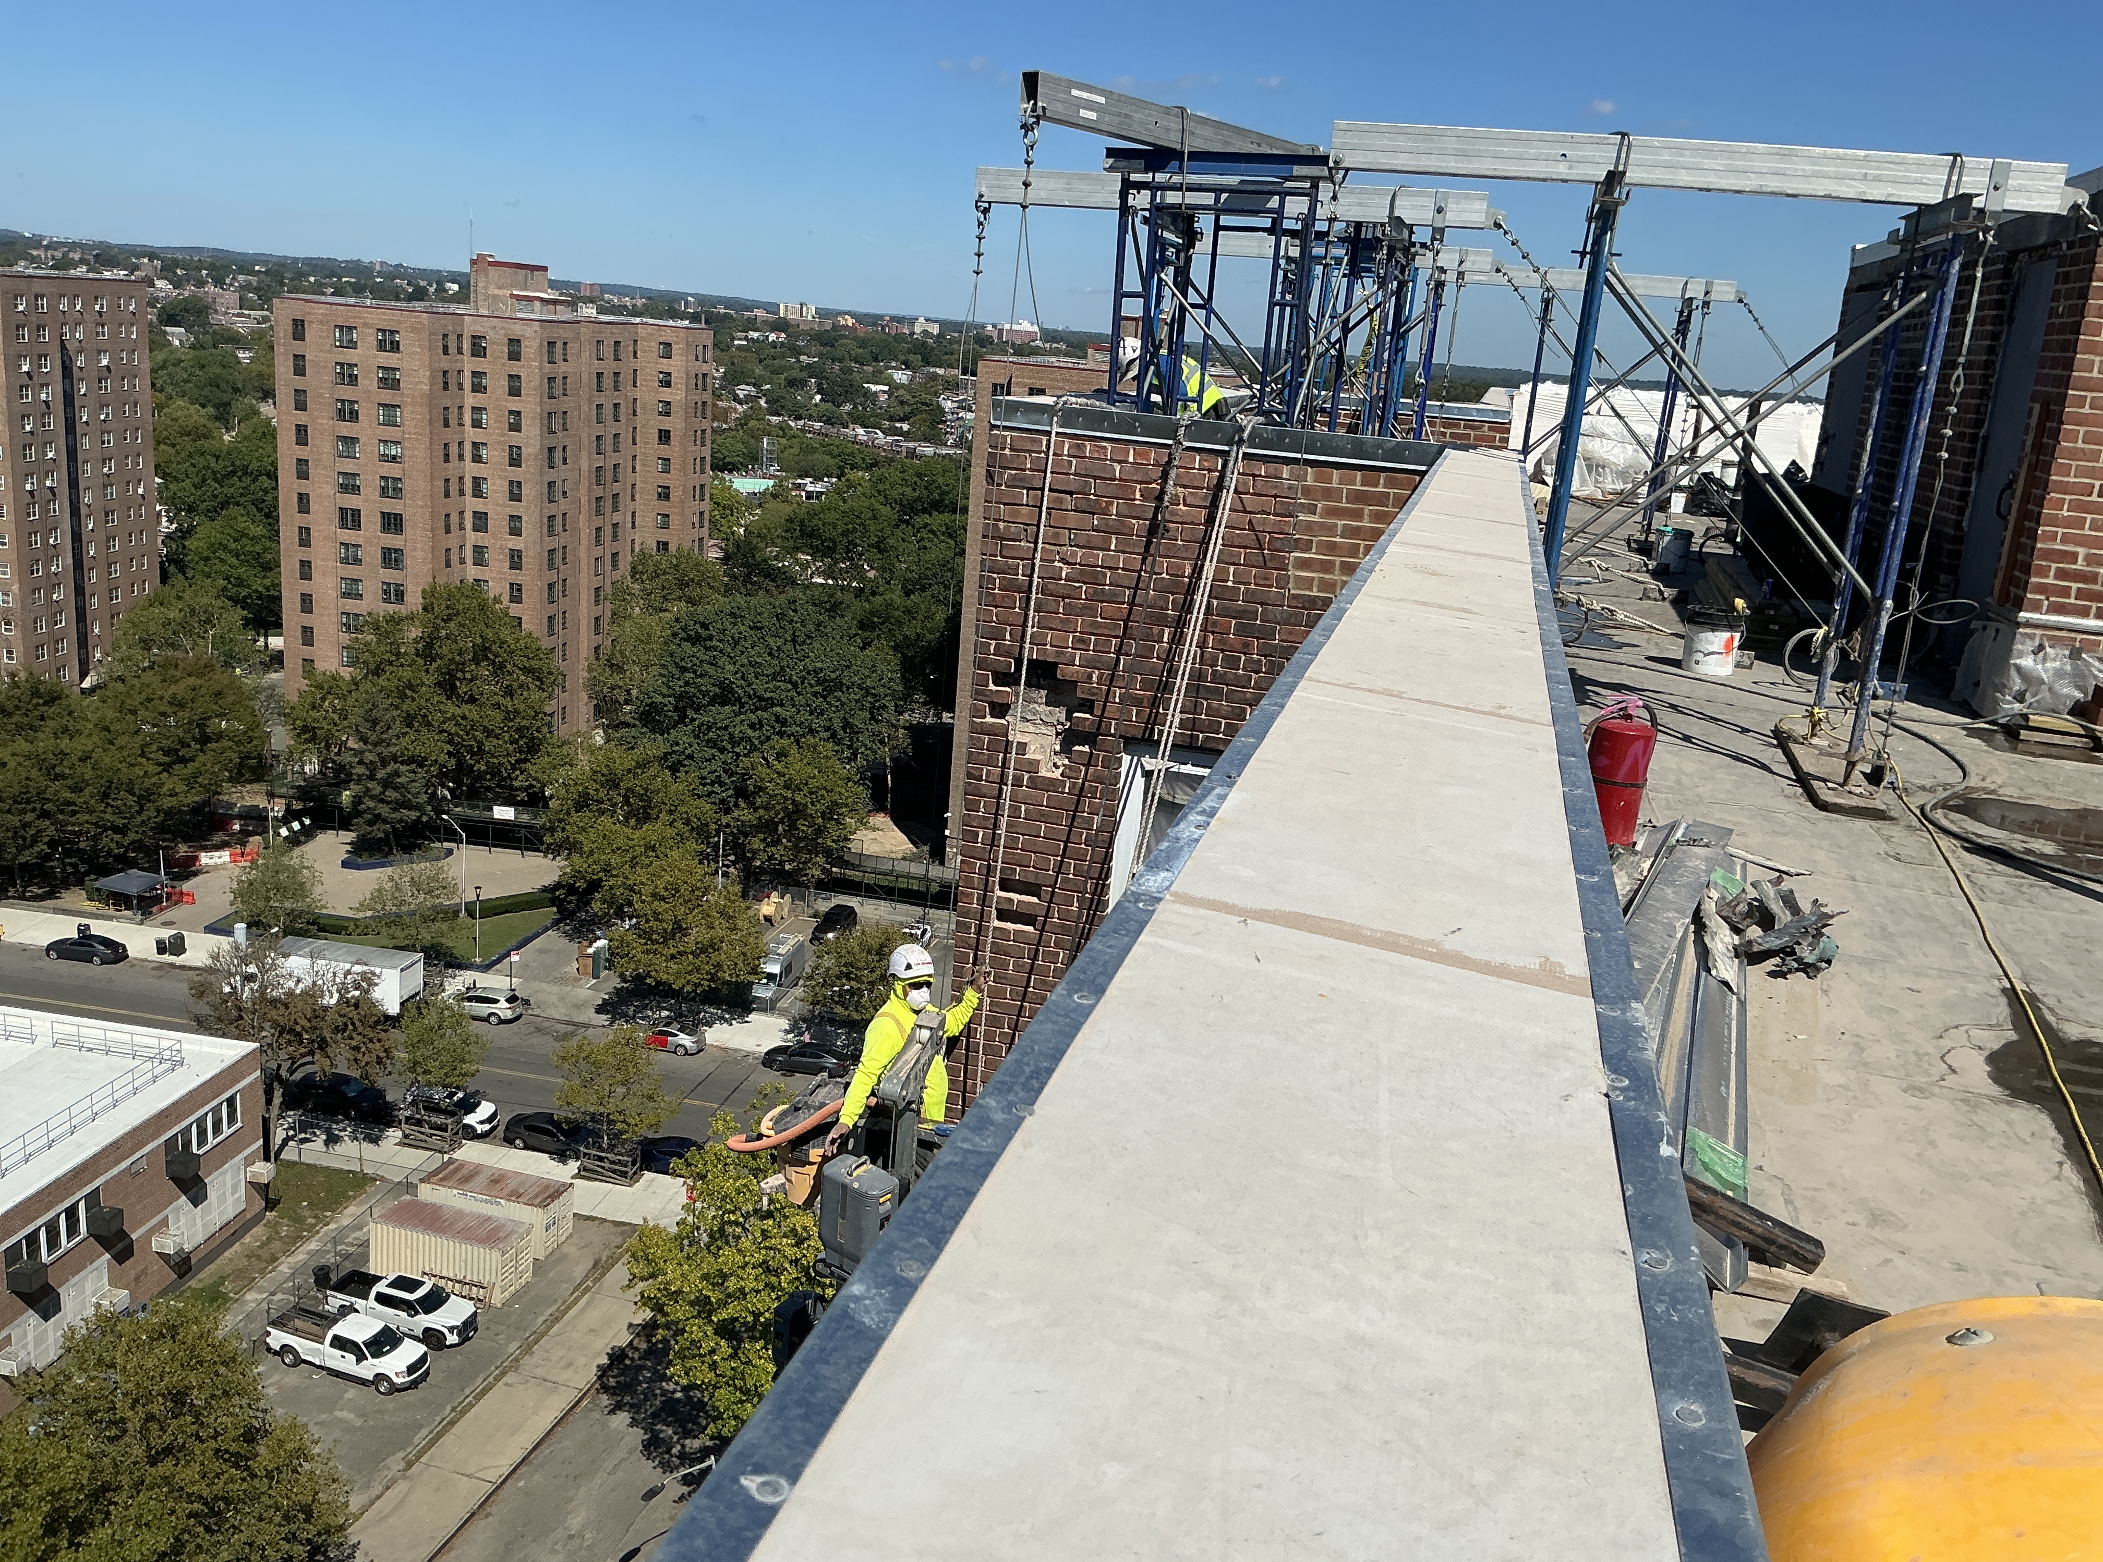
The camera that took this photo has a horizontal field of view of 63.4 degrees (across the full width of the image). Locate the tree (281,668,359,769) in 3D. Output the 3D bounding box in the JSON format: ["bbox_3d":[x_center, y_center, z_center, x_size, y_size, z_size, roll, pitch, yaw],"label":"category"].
[{"bbox_3d":[-55.767,-2.864,129.331,7.200,11.300,7.000,-1,16,-23],"label":"tree"}]

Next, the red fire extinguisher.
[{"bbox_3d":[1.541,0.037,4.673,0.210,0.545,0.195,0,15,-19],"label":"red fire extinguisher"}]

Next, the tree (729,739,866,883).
[{"bbox_3d":[-18.223,2.585,120.735,9.800,11.400,9.500,3,15,-9],"label":"tree"}]

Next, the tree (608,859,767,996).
[{"bbox_3d":[-20.819,9.469,96.895,8.900,10.100,8.900,5,15,0],"label":"tree"}]

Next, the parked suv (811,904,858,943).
[{"bbox_3d":[-14.479,9.694,113.928,1.950,1.730,4.800,8,15,11],"label":"parked suv"}]

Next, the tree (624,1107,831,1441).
[{"bbox_3d":[-10.578,18.294,57.319,7.400,14.800,7.400,5,14,0],"label":"tree"}]

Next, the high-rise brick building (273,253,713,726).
[{"bbox_3d":[-46.870,-23.440,149.034,21.000,42.600,47.000,7,15,8],"label":"high-rise brick building"}]

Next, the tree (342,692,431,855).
[{"bbox_3d":[-47.063,-0.246,121.016,5.900,12.000,5.900,5,15,0],"label":"tree"}]

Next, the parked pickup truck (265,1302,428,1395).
[{"bbox_3d":[-26.741,21.654,64.949,6.250,1.940,2.020,9,15,16],"label":"parked pickup truck"}]

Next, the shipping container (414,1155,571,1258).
[{"bbox_3d":[-24.553,18.956,75.326,6.060,2.590,2.440,8,15,13],"label":"shipping container"}]

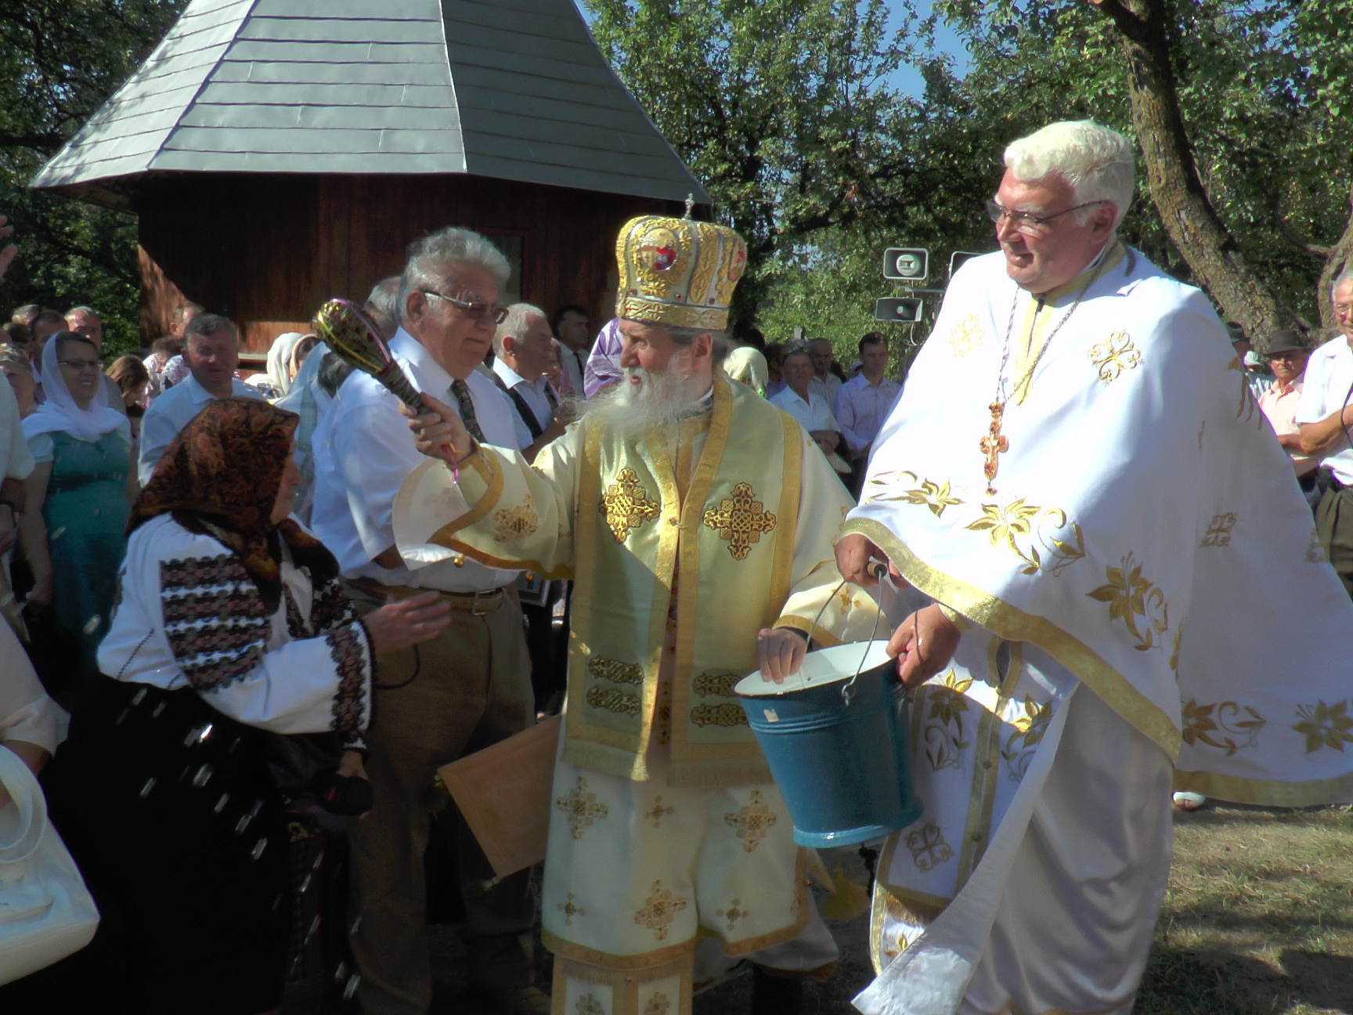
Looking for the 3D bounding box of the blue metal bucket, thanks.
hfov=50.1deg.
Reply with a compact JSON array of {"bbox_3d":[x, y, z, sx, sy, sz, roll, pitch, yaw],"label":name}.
[{"bbox_3d":[0.255,0.376,2.310,0.275,0.260,0.275,-15,6,2],"label":"blue metal bucket"}]

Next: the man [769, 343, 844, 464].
[{"bbox_3d":[0.743,-0.107,8.771,0.520,1.680,0.380,-1,5,-24],"label":"man"}]

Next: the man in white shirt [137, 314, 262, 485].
[{"bbox_3d":[-1.621,0.182,5.022,0.530,1.690,0.350,-2,6,-32],"label":"man in white shirt"}]

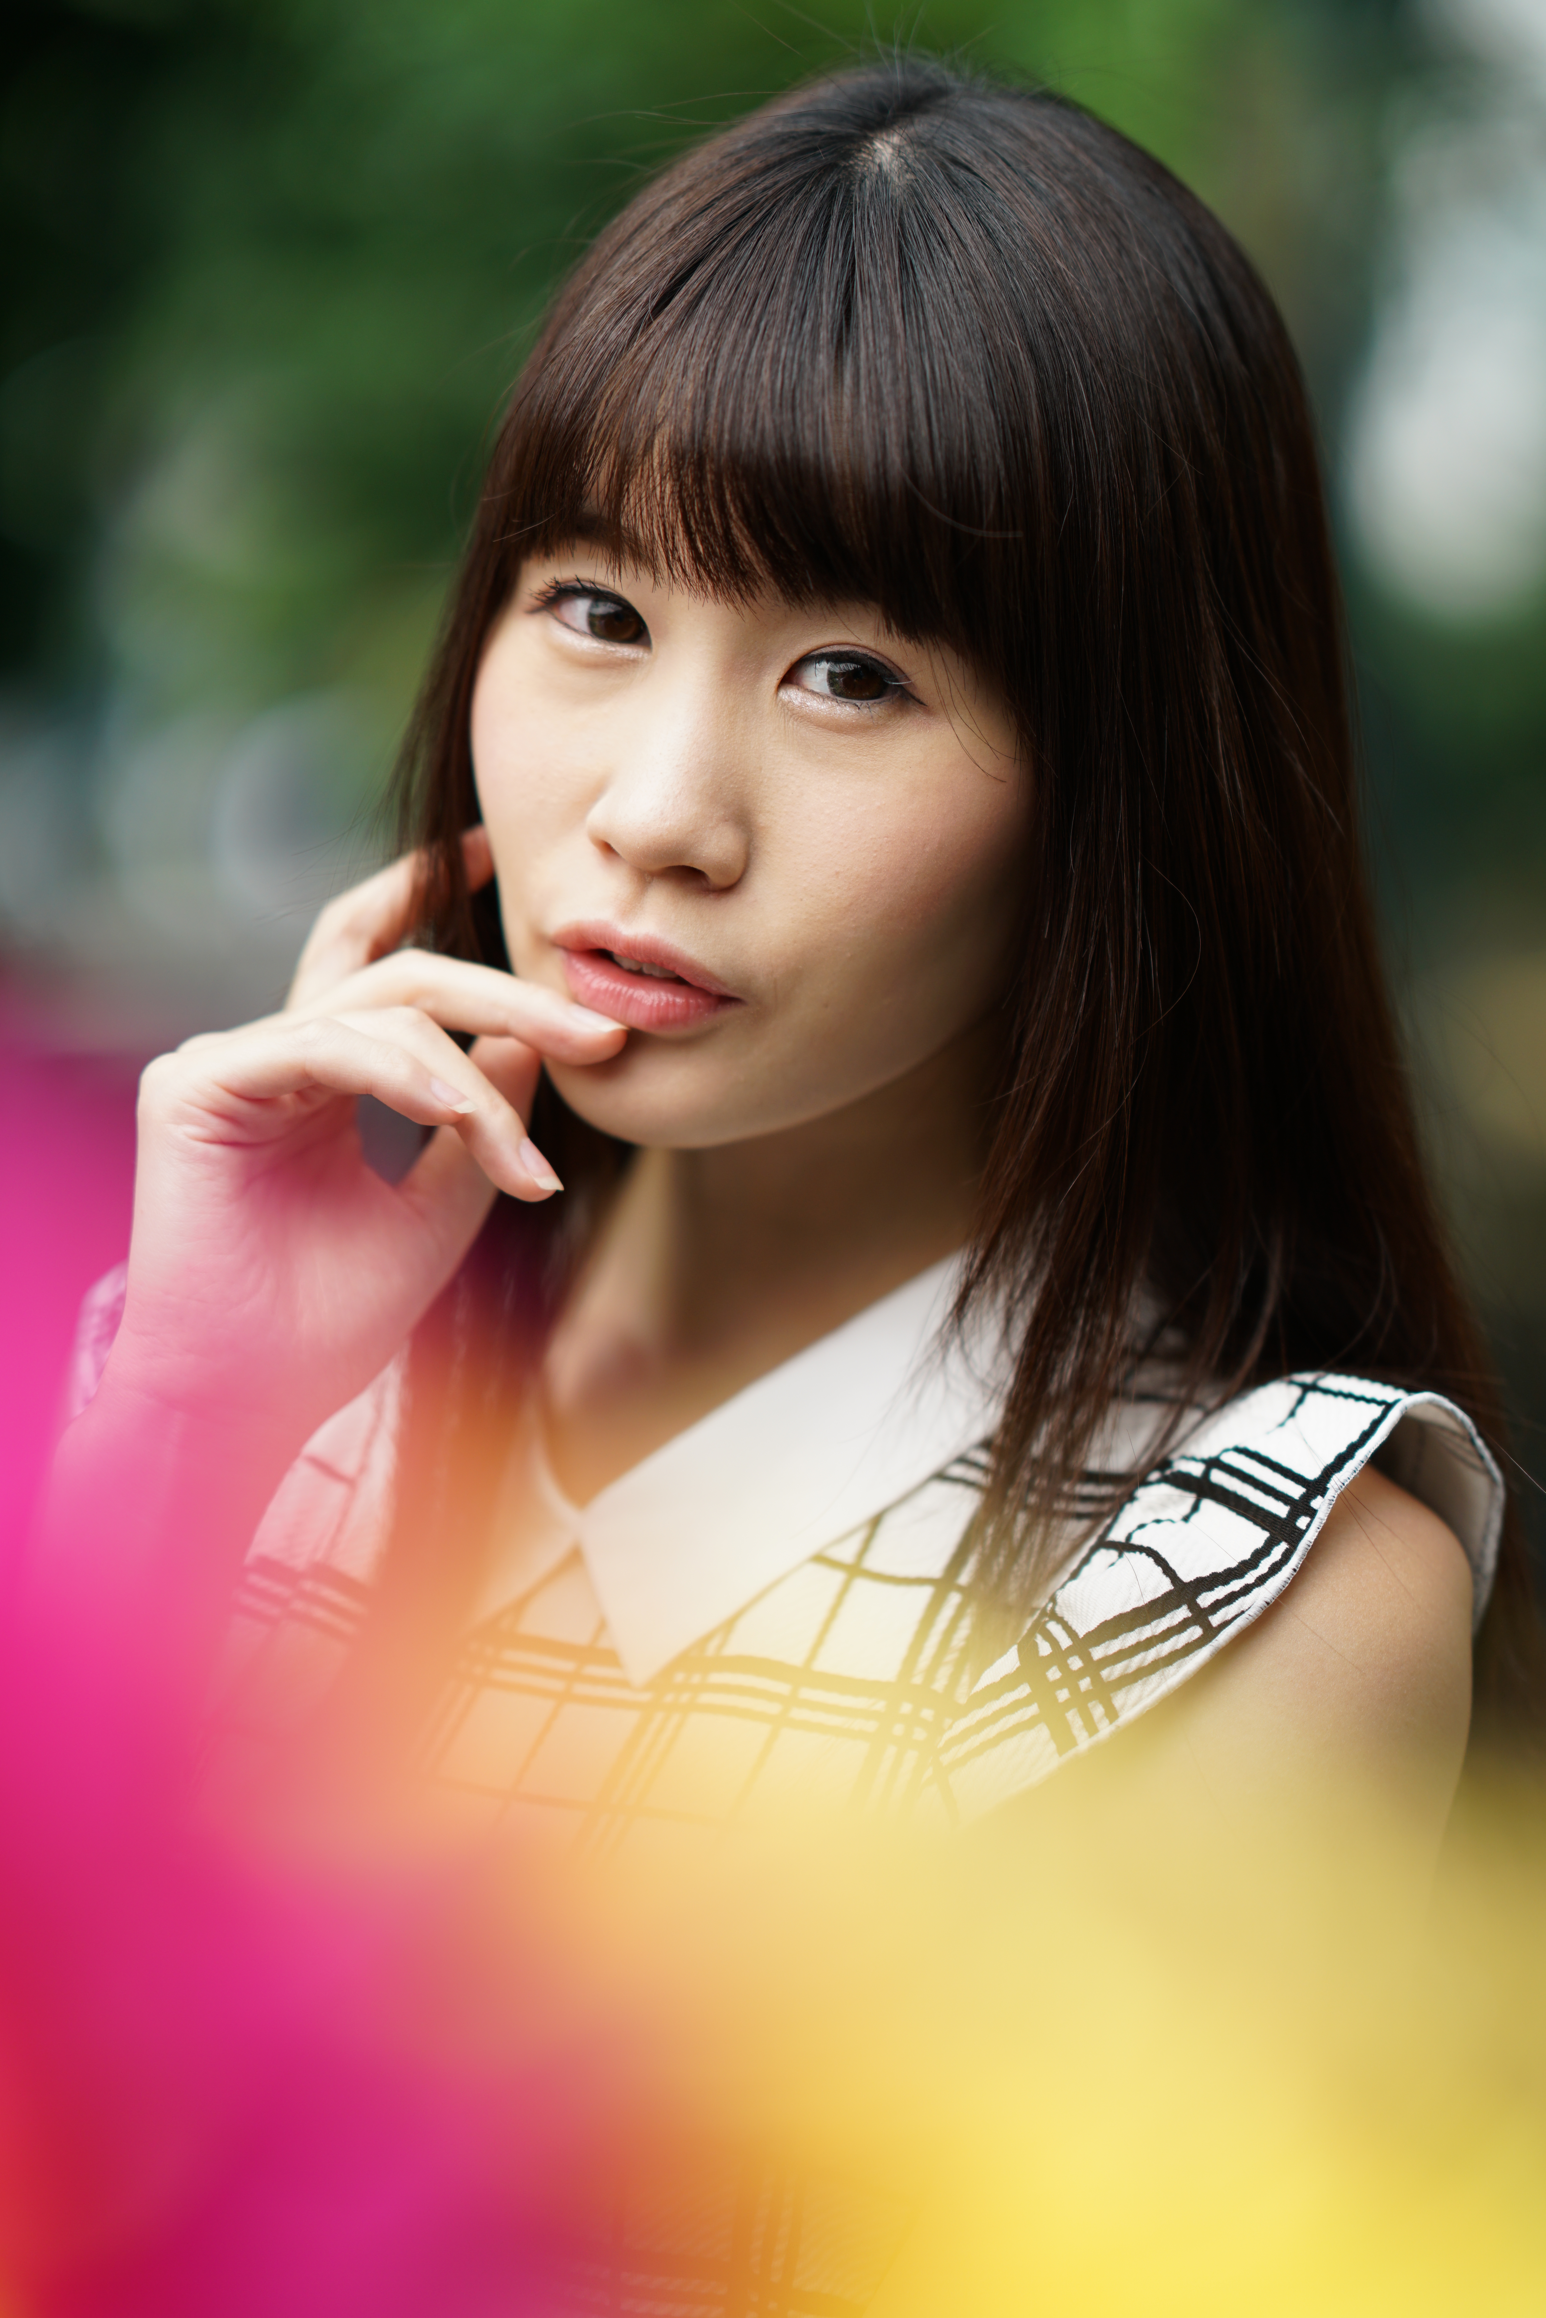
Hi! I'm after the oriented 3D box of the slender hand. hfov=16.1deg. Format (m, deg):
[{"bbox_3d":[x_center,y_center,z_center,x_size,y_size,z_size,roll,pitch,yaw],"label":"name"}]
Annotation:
[{"bbox_3d":[-0.087,-0.004,1.180,0.092,0.130,0.100,8,8,34],"label":"slender hand"}]

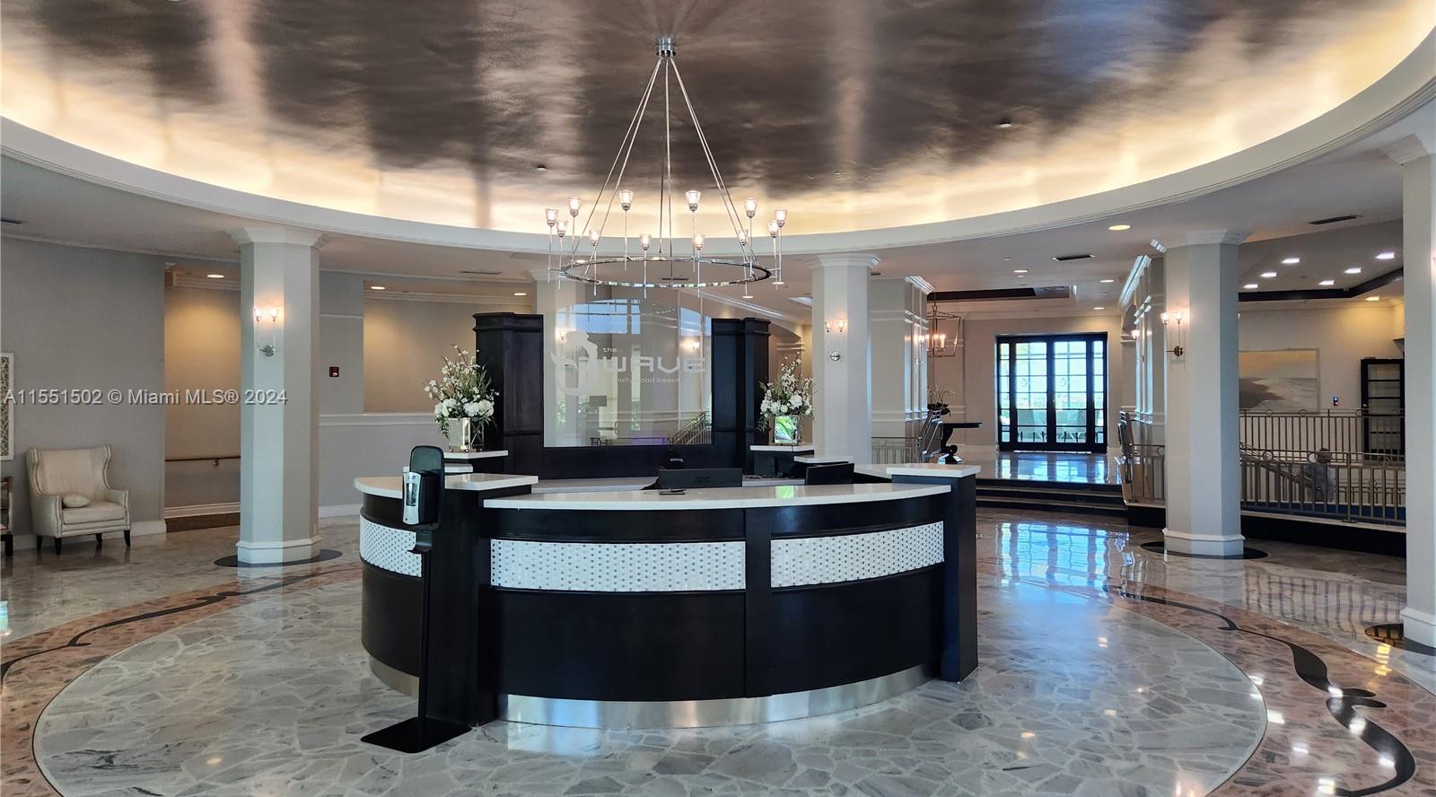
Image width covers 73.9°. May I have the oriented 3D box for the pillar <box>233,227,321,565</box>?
[{"bbox_3d":[-4.473,-0.023,9.772,0.775,3.284,0.775,0,0,-6],"label":"pillar"}]

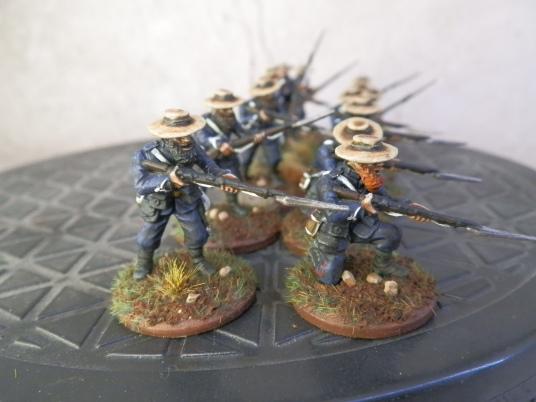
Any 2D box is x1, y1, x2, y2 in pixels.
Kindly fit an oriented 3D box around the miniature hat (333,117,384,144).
[{"bbox_3d":[0.018,-0.015,0.086,0.010,0.003,0.010,-2,41,2],"label":"miniature hat"}]

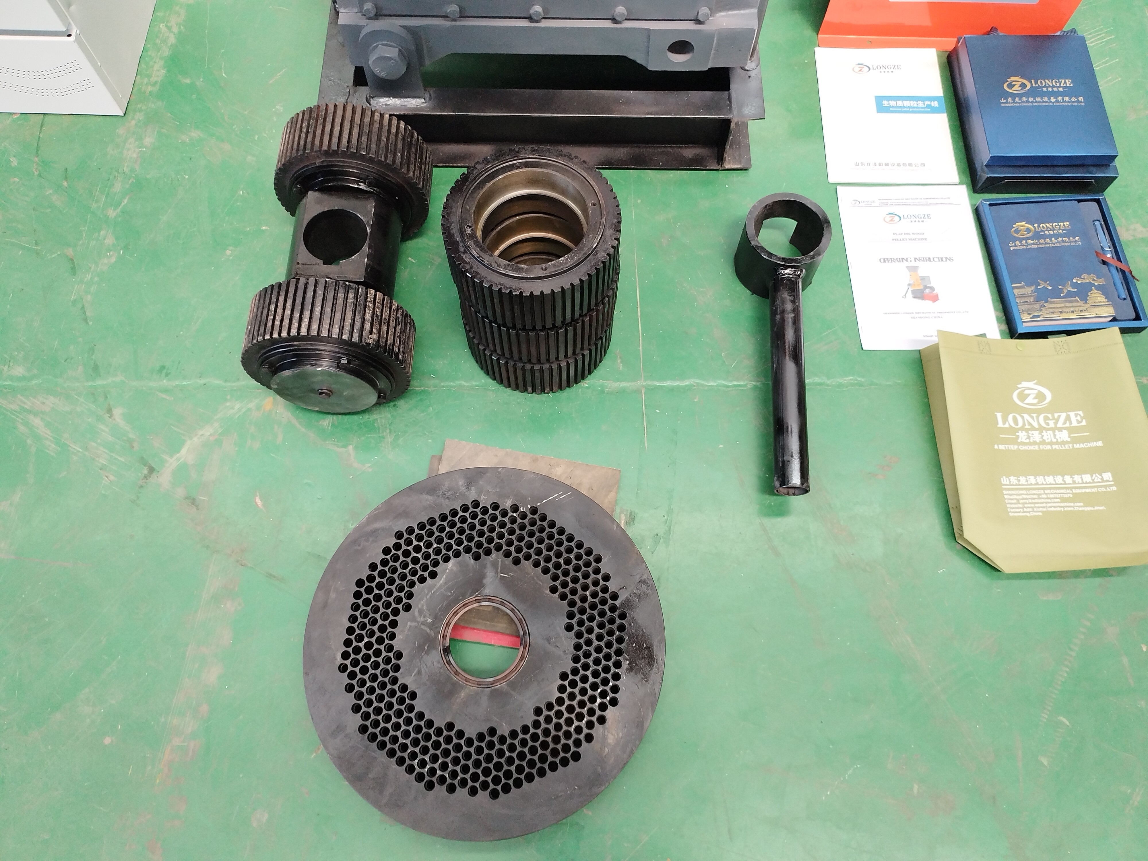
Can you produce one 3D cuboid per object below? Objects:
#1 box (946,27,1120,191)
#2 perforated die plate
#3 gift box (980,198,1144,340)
[{"bbox_3d":[0.747,-0.526,1.417,0.207,0.073,0.280,0,67,1],"label":"box"},{"bbox_3d":[-0.113,0.270,1.093,0.453,0.042,0.453,0,71,0],"label":"perforated die plate"},{"bbox_3d":[0.747,-0.256,1.329,0.192,0.026,0.235,-3,67,0],"label":"gift box"}]

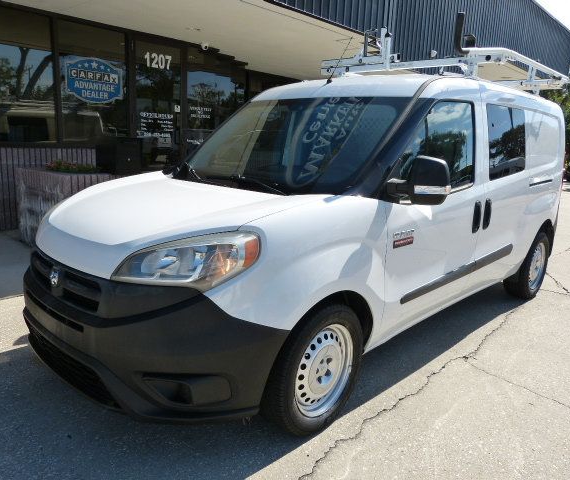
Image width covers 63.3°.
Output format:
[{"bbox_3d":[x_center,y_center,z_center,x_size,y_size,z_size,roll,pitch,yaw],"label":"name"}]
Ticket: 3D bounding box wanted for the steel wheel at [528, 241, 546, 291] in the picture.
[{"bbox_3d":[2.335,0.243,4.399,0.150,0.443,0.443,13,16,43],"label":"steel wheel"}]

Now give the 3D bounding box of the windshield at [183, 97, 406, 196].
[{"bbox_3d":[-0.017,-0.601,2.891,1.450,0.143,0.943,13,54,43],"label":"windshield"}]

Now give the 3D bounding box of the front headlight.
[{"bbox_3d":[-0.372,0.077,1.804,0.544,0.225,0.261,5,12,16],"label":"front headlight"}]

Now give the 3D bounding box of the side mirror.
[{"bbox_3d":[0.673,-0.298,2.306,0.240,0.260,0.210,13,16,43],"label":"side mirror"}]

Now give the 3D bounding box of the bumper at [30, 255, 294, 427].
[{"bbox_3d":[-0.809,0.335,2.294,1.740,0.630,0.660,13,16,43],"label":"bumper"}]

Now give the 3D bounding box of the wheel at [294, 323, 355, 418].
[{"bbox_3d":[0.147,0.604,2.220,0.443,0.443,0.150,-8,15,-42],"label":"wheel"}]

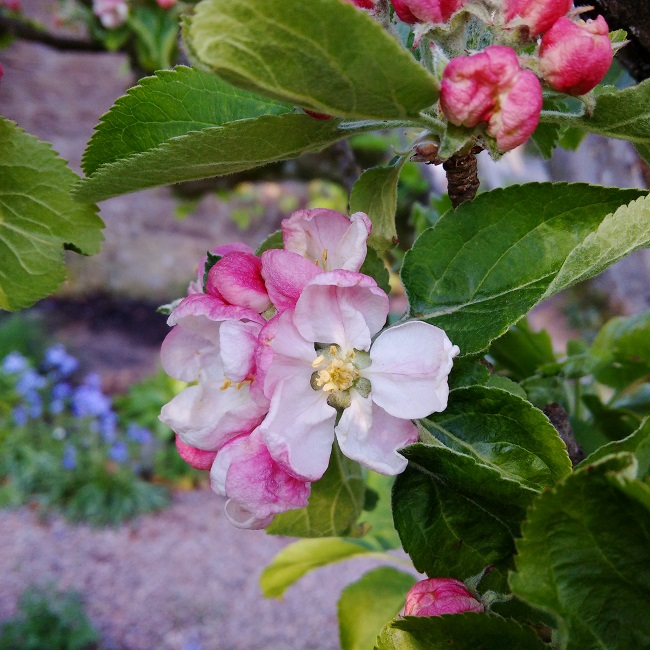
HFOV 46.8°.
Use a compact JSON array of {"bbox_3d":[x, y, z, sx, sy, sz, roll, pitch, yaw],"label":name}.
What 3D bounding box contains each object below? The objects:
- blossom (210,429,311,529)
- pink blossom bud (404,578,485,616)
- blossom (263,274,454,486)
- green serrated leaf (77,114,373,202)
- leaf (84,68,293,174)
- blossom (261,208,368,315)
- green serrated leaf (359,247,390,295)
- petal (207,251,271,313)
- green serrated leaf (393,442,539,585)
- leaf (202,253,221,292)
[{"bbox_3d":[-0.017,0.041,0.198,0.026,0.025,0.016,2,14,8],"label":"blossom"},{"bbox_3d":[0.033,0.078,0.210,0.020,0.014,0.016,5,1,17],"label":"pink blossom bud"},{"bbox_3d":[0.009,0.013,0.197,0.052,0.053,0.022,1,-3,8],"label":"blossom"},{"bbox_3d":[-0.027,-0.044,0.200,0.077,0.016,0.018,-15,11,-3],"label":"green serrated leaf"},{"bbox_3d":[-0.038,-0.057,0.210,0.060,0.021,0.018,-18,11,-3],"label":"leaf"},{"bbox_3d":[-0.002,-0.018,0.209,0.031,0.029,0.024,-2,-20,-7],"label":"blossom"},{"bbox_3d":[0.014,-0.016,0.215,0.011,0.014,0.006,-1,-6,-6],"label":"green serrated leaf"},{"bbox_3d":[-0.023,-0.012,0.200,0.017,0.017,0.013,3,-11,15],"label":"petal"},{"bbox_3d":[0.037,0.049,0.195,0.041,0.038,0.018,1,-20,7],"label":"green serrated leaf"},{"bbox_3d":[-0.033,-0.015,0.220,0.006,0.011,0.005,3,1,11],"label":"leaf"}]

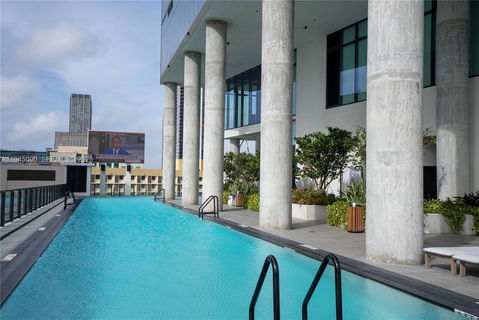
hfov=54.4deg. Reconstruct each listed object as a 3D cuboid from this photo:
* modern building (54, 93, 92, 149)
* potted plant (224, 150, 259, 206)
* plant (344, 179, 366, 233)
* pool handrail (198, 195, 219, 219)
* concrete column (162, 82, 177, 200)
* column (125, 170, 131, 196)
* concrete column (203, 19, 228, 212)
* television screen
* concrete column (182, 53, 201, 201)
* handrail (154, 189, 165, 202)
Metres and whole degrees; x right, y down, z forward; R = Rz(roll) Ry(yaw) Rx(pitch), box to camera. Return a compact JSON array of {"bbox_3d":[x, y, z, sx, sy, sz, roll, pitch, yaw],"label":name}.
[{"bbox_3d":[-208.765,-14.930,585.903,43.665,129.858,40.000,2,-3,-17],"label":"modern building"},{"bbox_3d":[0.298,1.221,29.500,2.500,3.500,2.300,2,-3,-17],"label":"potted plant"},{"bbox_3d":[3.750,1.505,15.059,0.600,1.660,0.600,1,-3,0],"label":"plant"},{"bbox_3d":[-1.329,2.048,19.991,0.820,1.000,0.600,2,-3,-17],"label":"pool handrail"},{"bbox_3d":[-6.075,-1.642,40.762,1.083,10.097,1.083,2,-3,-17],"label":"concrete column"},{"bbox_3d":[-10.898,2.322,45.800,0.514,2.508,0.514,2,-3,-17],"label":"column"},{"bbox_3d":[-1.319,-2.336,24.889,1.083,10.097,1.083,1,-3,0],"label":"concrete column"},{"bbox_3d":[-11.869,-1.180,45.237,5.222,2.917,0.300,2,-3,-17],"label":"television screen"},{"bbox_3d":[-3.175,-2.065,31.080,1.083,10.097,1.083,2,-3,-17],"label":"concrete column"},{"bbox_3d":[-6.109,2.746,35.944,0.820,1.000,0.600,2,-3,-17],"label":"handrail"}]

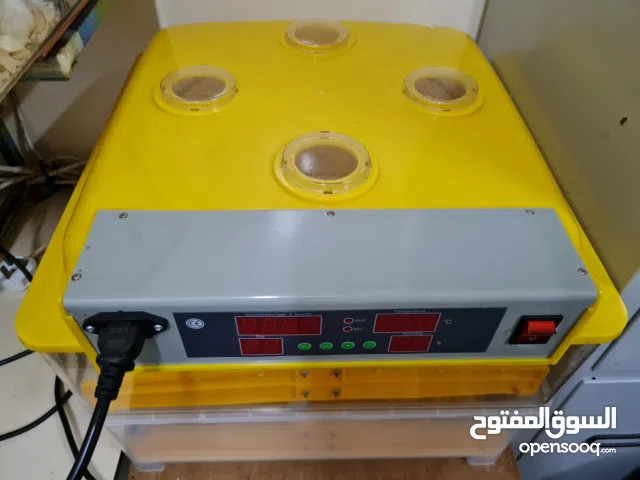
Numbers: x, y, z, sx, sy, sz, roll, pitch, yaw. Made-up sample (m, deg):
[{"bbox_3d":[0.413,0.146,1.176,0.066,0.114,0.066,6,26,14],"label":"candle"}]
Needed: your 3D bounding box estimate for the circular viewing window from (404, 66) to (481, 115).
[{"bbox_3d":[0.105,-0.132,0.420,0.064,0.010,0.064,1,45,-1],"label":"circular viewing window"}]

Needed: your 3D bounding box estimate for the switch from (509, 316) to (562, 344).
[{"bbox_3d":[0.132,0.057,0.293,0.025,0.030,0.011,0,45,-2],"label":"switch"}]

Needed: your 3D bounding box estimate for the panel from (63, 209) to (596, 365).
[{"bbox_3d":[0.006,0.030,0.315,0.300,0.069,0.072,0,45,-2],"label":"panel"}]

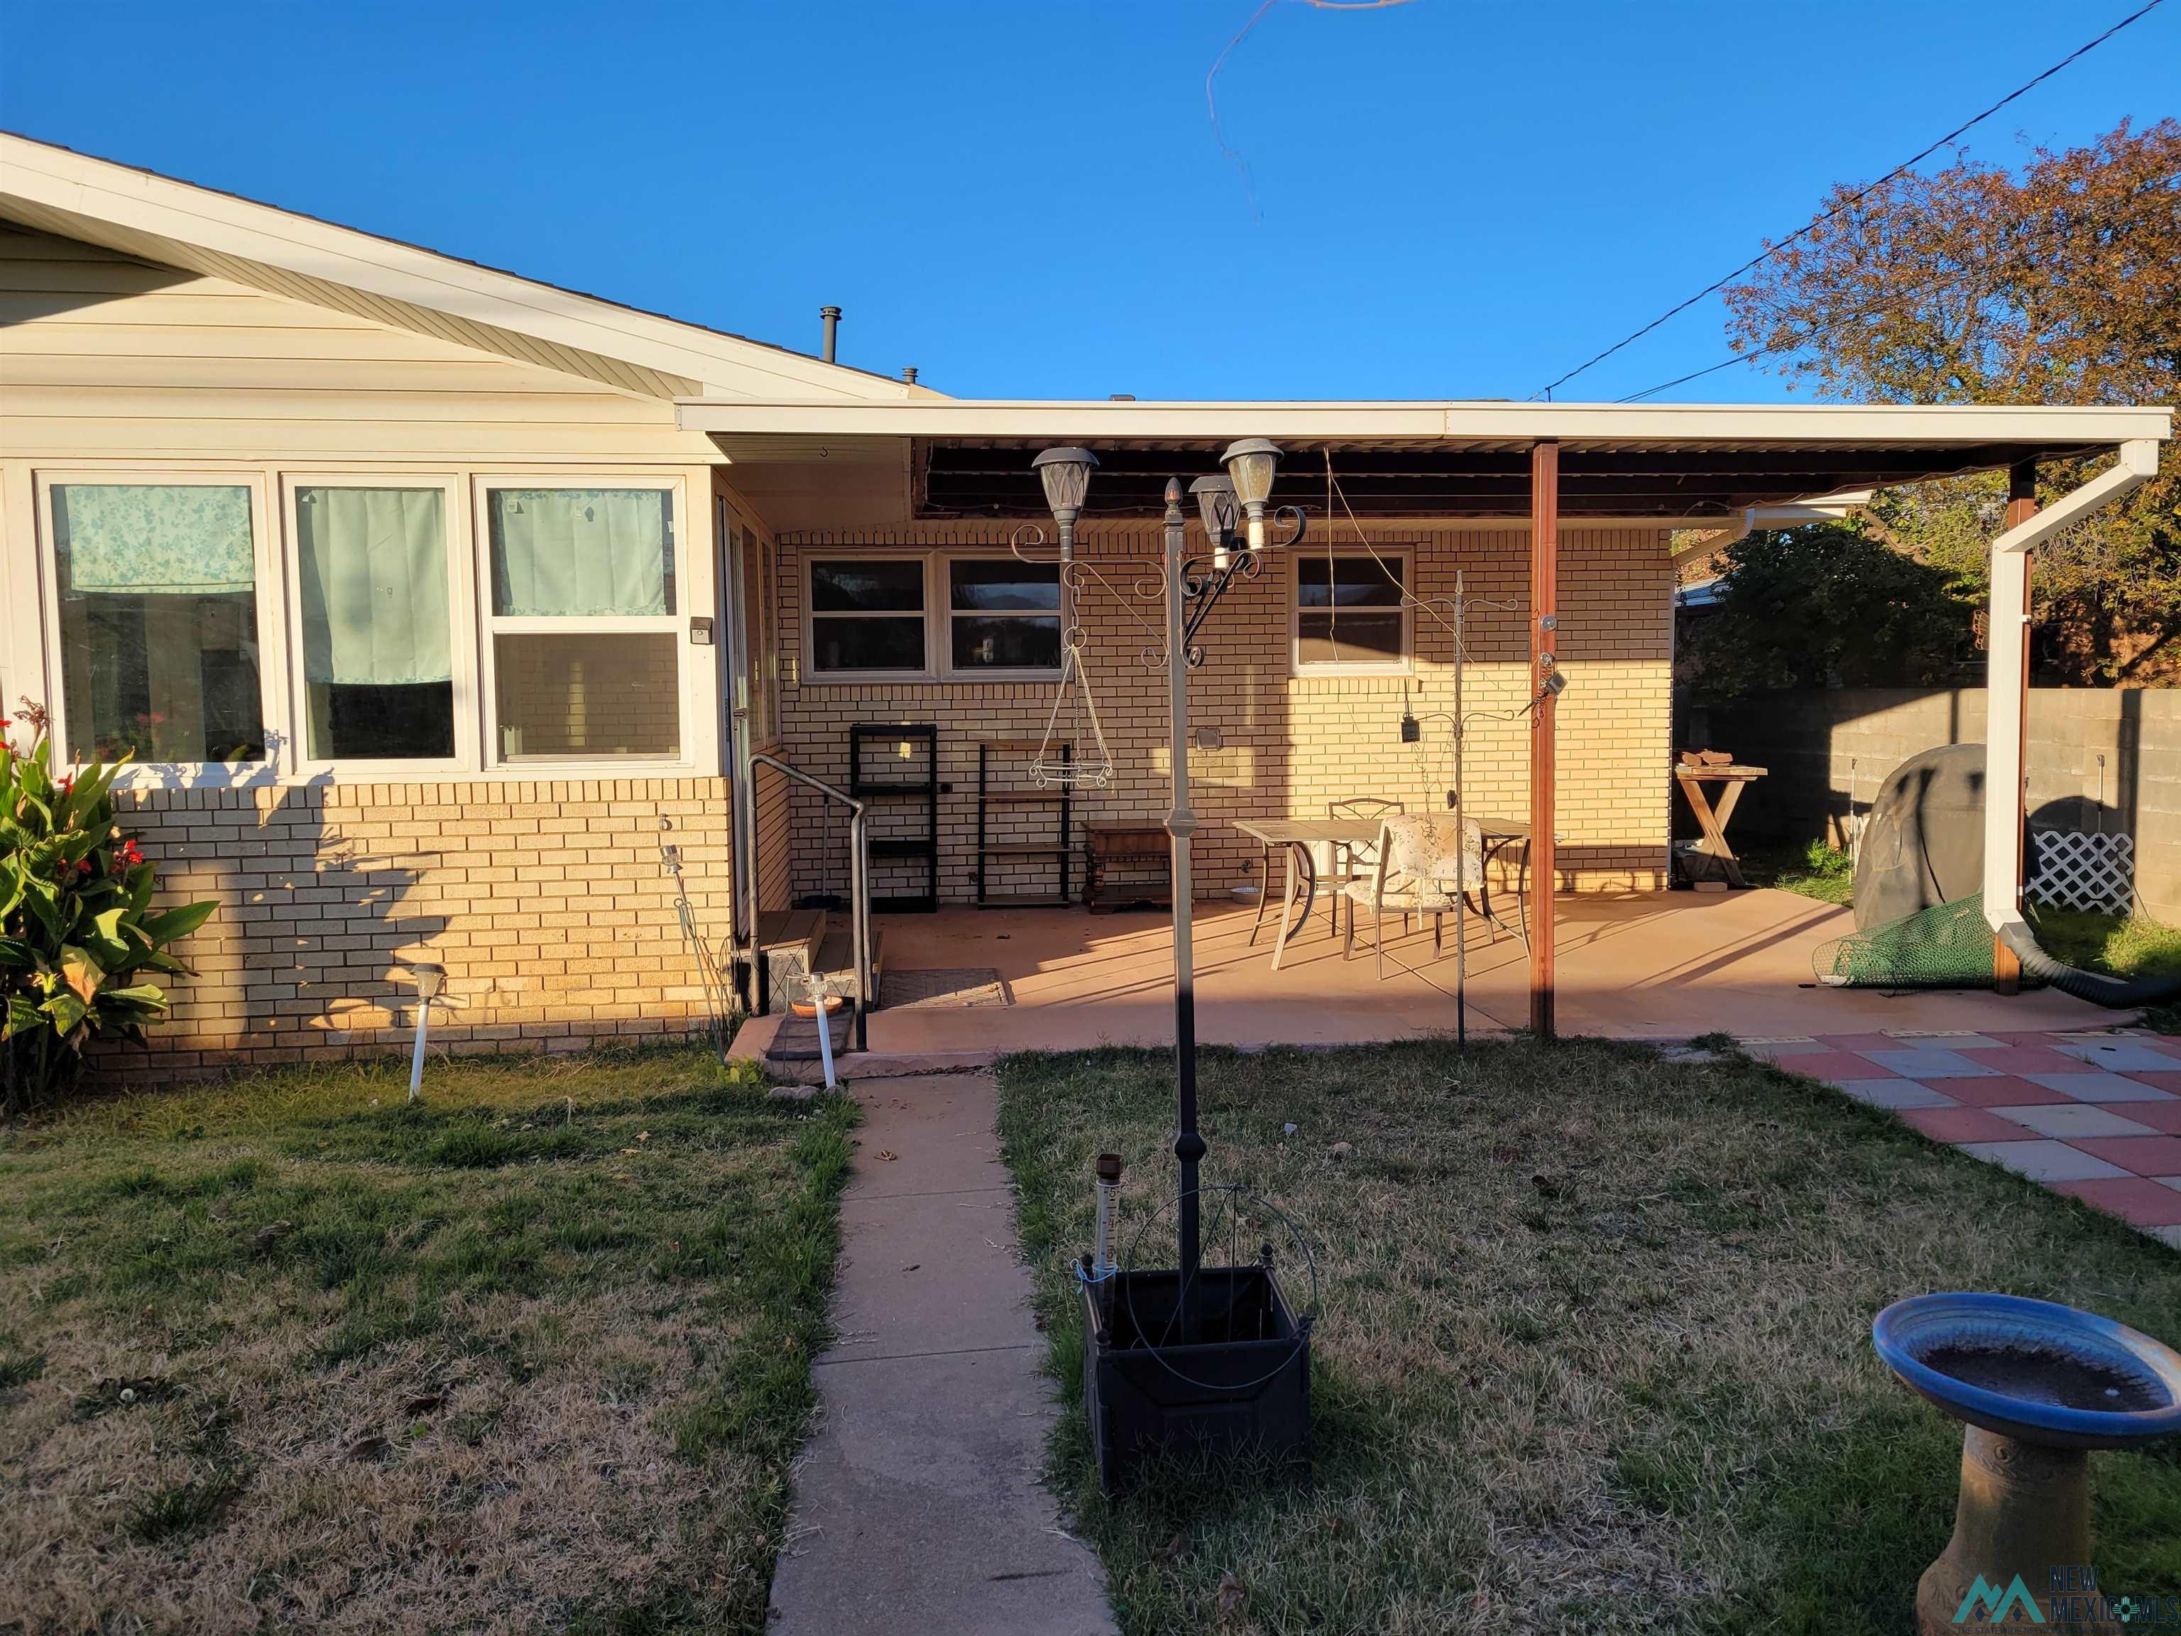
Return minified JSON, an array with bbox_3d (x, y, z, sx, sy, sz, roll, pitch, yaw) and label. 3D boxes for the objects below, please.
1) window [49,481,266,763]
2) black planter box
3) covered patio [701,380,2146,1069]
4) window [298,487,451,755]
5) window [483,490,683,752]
[{"bbox_3d":[-3.941,-0.825,6.921,0.844,1.176,0.080,-1,4,-8],"label":"window"},{"bbox_3d":[0.211,1.170,3.454,0.410,0.300,0.420,-1,4,-4],"label":"black planter box"},{"bbox_3d":[1.285,-0.505,8.854,6.057,2.690,4.500,-1,4,-5],"label":"covered patio"},{"bbox_3d":[-3.073,-0.839,7.039,0.639,1.167,0.080,-1,4,-8],"label":"window"},{"bbox_3d":[-2.215,-0.853,7.156,0.817,1.186,0.080,-1,4,-8],"label":"window"}]

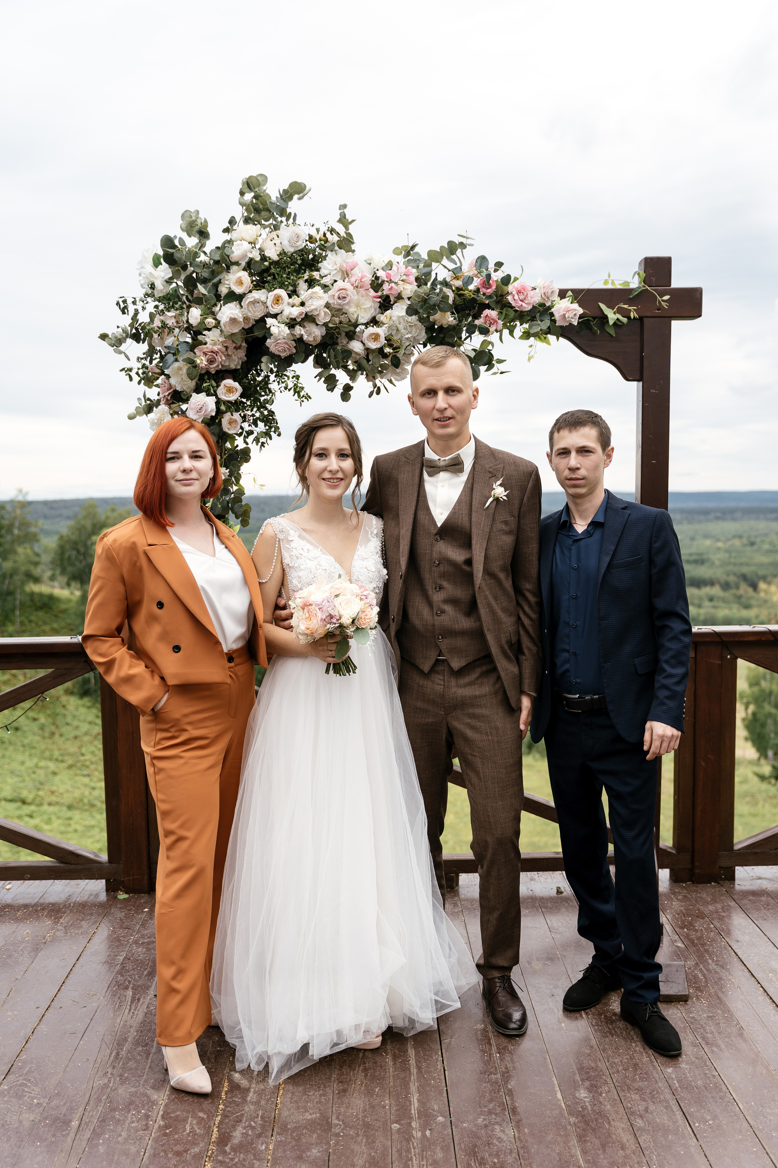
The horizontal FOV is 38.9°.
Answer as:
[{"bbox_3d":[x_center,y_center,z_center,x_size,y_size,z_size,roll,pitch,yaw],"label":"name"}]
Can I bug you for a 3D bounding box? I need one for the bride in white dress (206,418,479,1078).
[{"bbox_3d":[-0.154,0.385,2.953,0.680,1.655,0.630,-3,5,-25],"label":"bride in white dress"}]

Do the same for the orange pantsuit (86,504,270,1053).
[{"bbox_3d":[-0.553,0.466,2.838,0.460,1.300,0.340,-4,6,-36],"label":"orange pantsuit"}]

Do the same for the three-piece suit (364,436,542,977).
[{"bbox_3d":[0.176,0.340,3.050,0.540,1.460,0.330,0,5,8],"label":"three-piece suit"}]

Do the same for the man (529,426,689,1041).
[{"bbox_3d":[0.606,0.367,3.002,0.490,1.665,0.400,2,5,25],"label":"man"}]

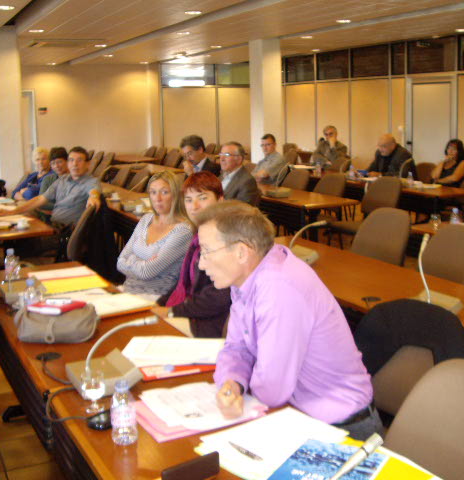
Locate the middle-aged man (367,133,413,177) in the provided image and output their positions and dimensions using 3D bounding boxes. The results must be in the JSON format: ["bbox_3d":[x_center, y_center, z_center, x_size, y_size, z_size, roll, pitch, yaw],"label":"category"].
[{"bbox_3d":[1.955,-0.627,8.508,0.750,1.250,0.580,-6,11,-26],"label":"middle-aged man"}]

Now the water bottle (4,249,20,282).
[{"bbox_3d":[-1.105,0.131,3.524,0.066,0.163,0.066,-6,11,-26],"label":"water bottle"}]

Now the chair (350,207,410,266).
[{"bbox_3d":[0.817,0.251,4.693,0.600,0.890,0.500,-7,12,-26],"label":"chair"}]

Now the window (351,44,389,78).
[{"bbox_3d":[2.519,-3.221,12.759,0.060,0.513,1.093,-6,11,-26],"label":"window"}]

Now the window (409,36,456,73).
[{"bbox_3d":[3.162,-2.943,11.172,0.060,0.580,1.180,-6,11,-26],"label":"window"}]

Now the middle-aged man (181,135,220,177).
[{"bbox_3d":[-0.382,-0.341,6.838,0.740,1.330,0.560,-7,12,-29],"label":"middle-aged man"}]

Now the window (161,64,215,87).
[{"bbox_3d":[-0.927,-3.428,14.640,1.220,0.460,0.060,-6,11,-26],"label":"window"}]

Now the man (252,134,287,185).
[{"bbox_3d":[0.388,-0.635,8.564,0.720,1.280,0.540,-7,11,-28],"label":"man"}]

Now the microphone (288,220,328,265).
[{"bbox_3d":[0.405,0.004,3.920,0.290,0.205,0.210,-6,11,-26],"label":"microphone"}]

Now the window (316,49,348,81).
[{"bbox_3d":[1.993,-3.471,14.064,0.060,0.580,1.180,-7,12,-26],"label":"window"}]

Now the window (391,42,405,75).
[{"bbox_3d":[2.869,-3.109,12.083,0.060,0.513,0.375,-6,11,-26],"label":"window"}]

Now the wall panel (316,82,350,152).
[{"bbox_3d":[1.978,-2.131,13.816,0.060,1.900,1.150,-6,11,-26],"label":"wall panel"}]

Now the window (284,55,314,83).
[{"bbox_3d":[1.456,-3.660,15.136,0.060,0.580,1.180,-7,12,-26],"label":"window"}]

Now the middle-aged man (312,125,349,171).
[{"bbox_3d":[1.378,-0.979,10.226,0.560,1.320,0.700,8,14,41],"label":"middle-aged man"}]

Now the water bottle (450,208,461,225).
[{"bbox_3d":[1.456,-0.127,4.590,0.064,0.168,0.064,-7,12,-26],"label":"water bottle"}]

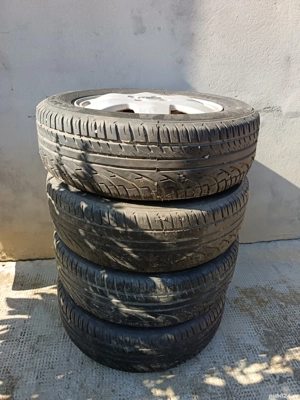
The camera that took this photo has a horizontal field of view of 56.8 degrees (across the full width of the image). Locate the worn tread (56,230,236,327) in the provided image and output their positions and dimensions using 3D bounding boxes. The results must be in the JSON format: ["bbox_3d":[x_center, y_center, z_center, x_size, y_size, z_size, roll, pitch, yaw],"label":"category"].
[{"bbox_3d":[-0.012,0.147,1.003,0.624,0.194,0.624,3,27,0],"label":"worn tread"}]

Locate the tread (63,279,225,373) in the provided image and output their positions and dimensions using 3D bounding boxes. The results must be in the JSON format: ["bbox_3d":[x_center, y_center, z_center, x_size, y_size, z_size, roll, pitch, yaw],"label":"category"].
[{"bbox_3d":[-0.031,0.321,1.087,0.624,0.194,0.624,3,27,0],"label":"tread"}]

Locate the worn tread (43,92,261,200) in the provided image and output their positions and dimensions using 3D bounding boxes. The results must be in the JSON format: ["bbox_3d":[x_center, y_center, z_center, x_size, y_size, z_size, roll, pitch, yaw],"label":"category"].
[{"bbox_3d":[-0.005,-0.206,0.842,0.624,0.194,0.624,3,27,0],"label":"worn tread"}]

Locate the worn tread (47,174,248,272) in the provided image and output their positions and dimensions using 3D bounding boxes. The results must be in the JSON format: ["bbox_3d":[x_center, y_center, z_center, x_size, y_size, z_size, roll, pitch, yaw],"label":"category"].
[{"bbox_3d":[-0.007,-0.028,0.920,0.624,0.194,0.624,3,27,0],"label":"worn tread"}]

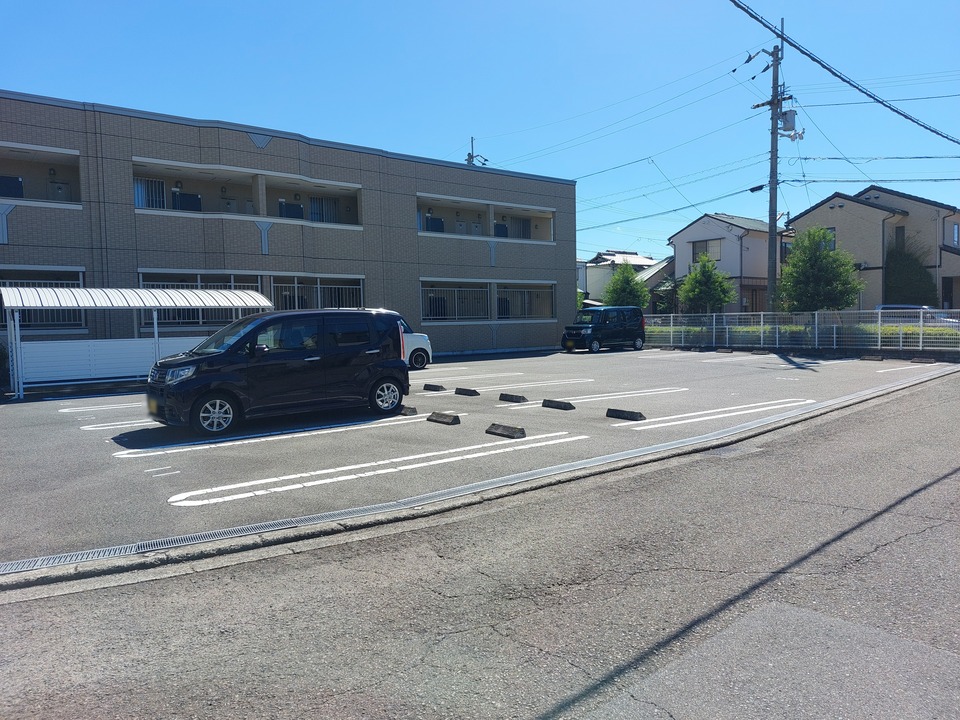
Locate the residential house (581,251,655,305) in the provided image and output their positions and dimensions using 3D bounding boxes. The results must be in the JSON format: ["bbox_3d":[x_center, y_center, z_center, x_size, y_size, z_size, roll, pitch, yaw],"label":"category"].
[{"bbox_3d":[12.575,-6.250,60.000,6.800,7.300,5.200,-4,4,-37],"label":"residential house"}]

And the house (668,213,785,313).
[{"bbox_3d":[14.807,-4.954,39.500,6.200,7.300,5.300,-4,4,-37],"label":"house"}]

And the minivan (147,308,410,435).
[{"bbox_3d":[-2.820,0.063,9.455,3.395,1.630,1.480,-4,5,-39],"label":"minivan"}]

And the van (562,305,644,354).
[{"bbox_3d":[4.750,-1.205,25.950,3.395,1.790,1.480,-4,4,-37],"label":"van"}]

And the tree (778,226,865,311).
[{"bbox_3d":[11.868,-2.484,23.200,2.900,4.300,2.950,-4,4,-37],"label":"tree"}]

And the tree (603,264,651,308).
[{"bbox_3d":[6.559,-2.530,29.800,2.200,3.700,2.200,-4,4,-37],"label":"tree"}]

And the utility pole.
[{"bbox_3d":[10.861,-6.426,24.800,0.800,12.100,1.500,-4,4,-37],"label":"utility pole"}]

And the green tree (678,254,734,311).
[{"bbox_3d":[9.052,-2.370,26.600,2.400,3.700,2.400,-4,4,-37],"label":"green tree"}]

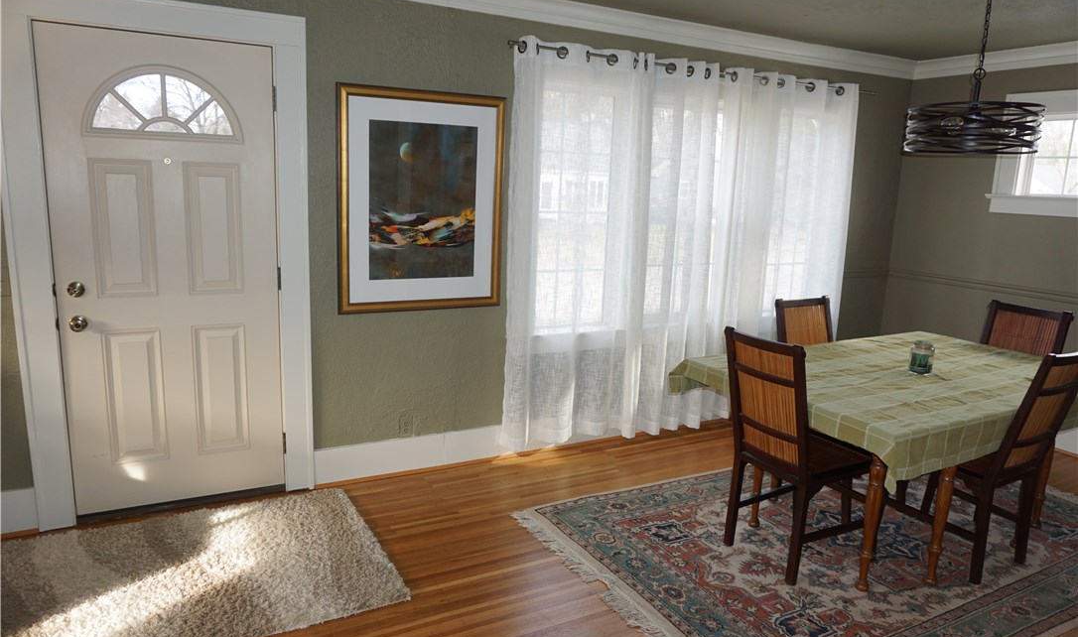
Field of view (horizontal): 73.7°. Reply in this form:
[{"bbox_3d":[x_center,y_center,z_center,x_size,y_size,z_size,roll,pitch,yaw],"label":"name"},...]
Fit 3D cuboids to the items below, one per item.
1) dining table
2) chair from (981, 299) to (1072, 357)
[{"bbox_3d":[1.667,0.599,3.270,1.800,0.760,1.120,-4,13,-28],"label":"dining table"},{"bbox_3d":[2.291,0.431,3.694,0.580,0.966,0.420,-4,13,-28],"label":"chair"}]

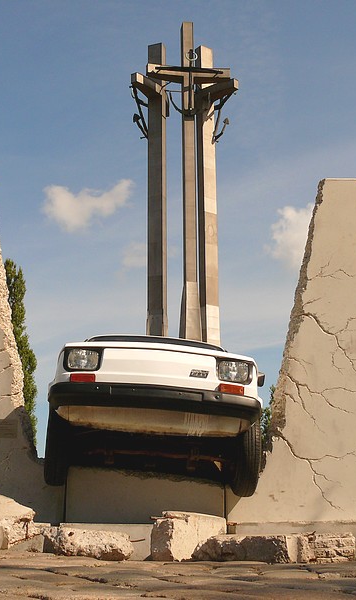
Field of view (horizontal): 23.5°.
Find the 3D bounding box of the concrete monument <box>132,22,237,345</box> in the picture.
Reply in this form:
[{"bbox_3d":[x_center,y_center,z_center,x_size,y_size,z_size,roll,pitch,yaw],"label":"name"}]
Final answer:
[{"bbox_3d":[0.459,-2.744,71.102,9.200,42.000,8.200,2,-15,-8],"label":"concrete monument"}]

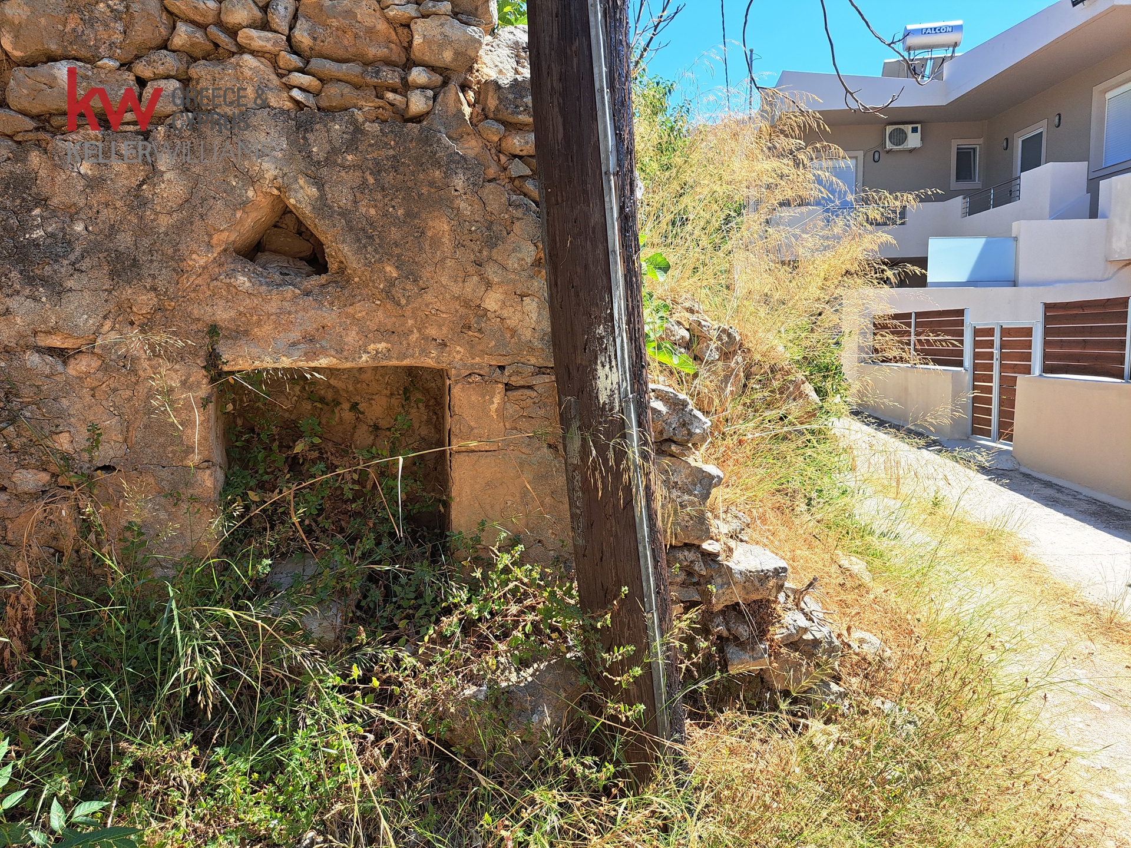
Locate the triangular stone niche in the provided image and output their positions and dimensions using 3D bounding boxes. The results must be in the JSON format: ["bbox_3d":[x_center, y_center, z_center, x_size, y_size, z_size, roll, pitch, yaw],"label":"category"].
[{"bbox_3d":[-1.115,-0.720,3.120,0.370,0.300,0.240,1,1,0],"label":"triangular stone niche"}]

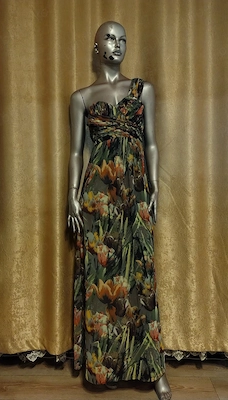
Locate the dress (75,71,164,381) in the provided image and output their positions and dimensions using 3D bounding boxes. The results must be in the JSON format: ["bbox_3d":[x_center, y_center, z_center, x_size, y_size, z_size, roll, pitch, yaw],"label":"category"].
[{"bbox_3d":[0.022,0.122,1.465,0.440,1.440,0.330,0,2,-3],"label":"dress"}]

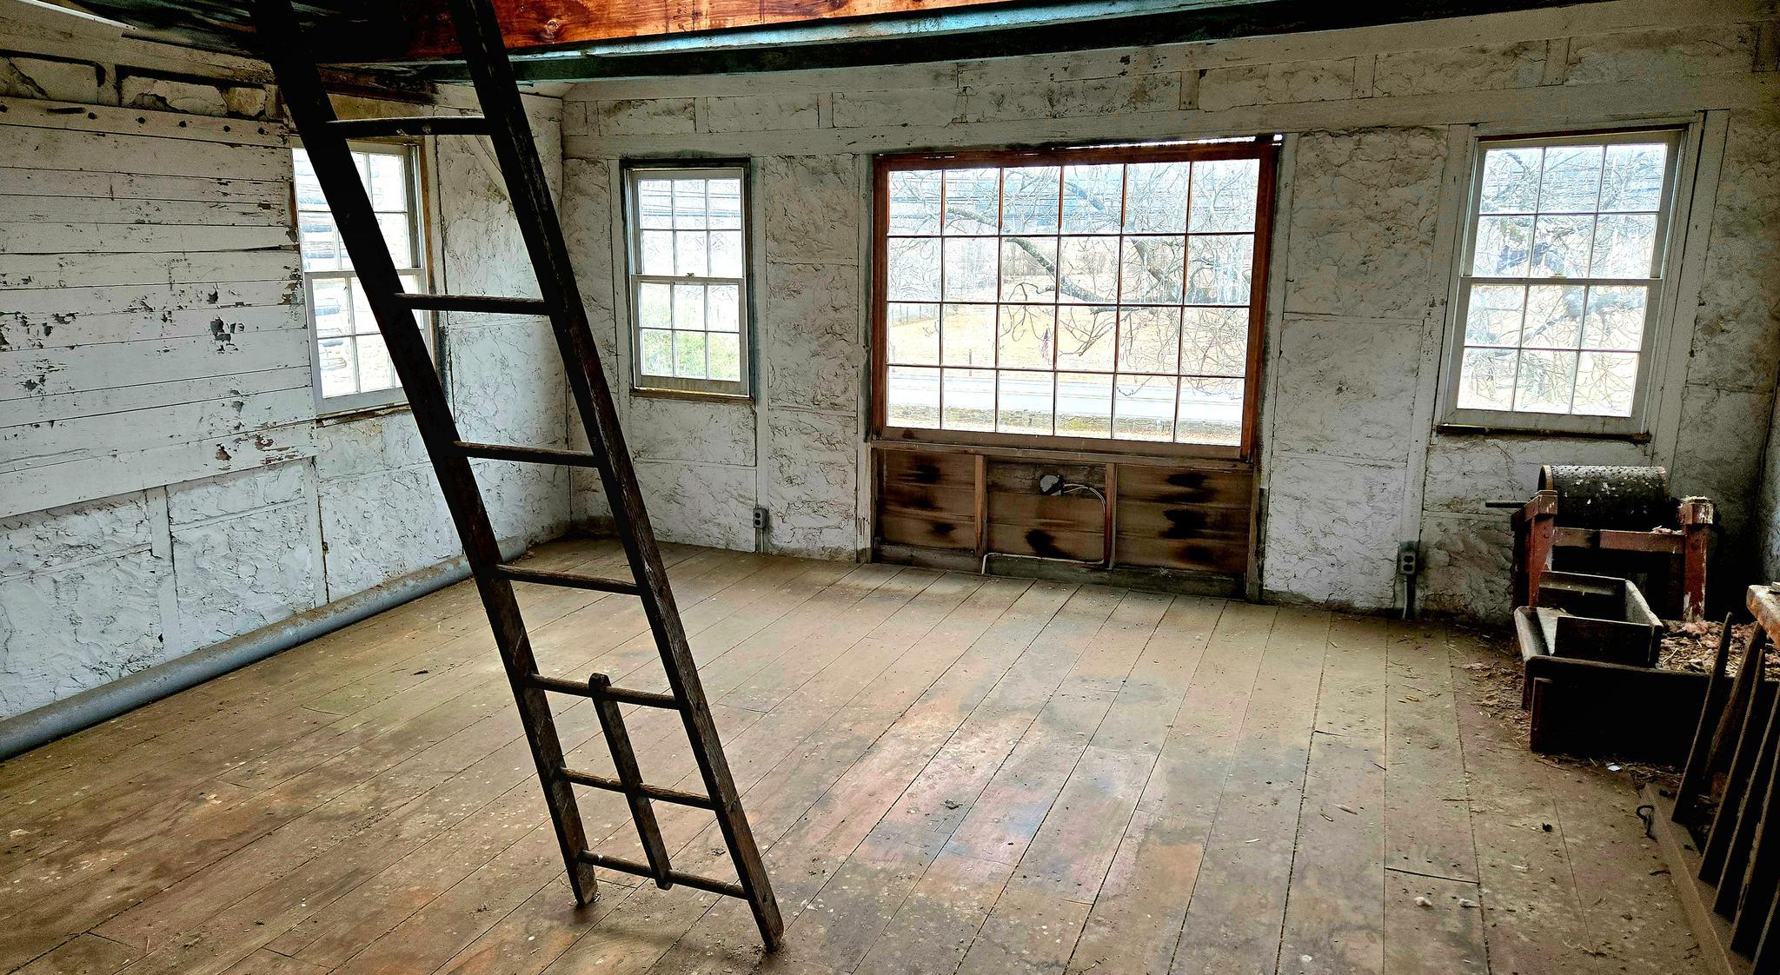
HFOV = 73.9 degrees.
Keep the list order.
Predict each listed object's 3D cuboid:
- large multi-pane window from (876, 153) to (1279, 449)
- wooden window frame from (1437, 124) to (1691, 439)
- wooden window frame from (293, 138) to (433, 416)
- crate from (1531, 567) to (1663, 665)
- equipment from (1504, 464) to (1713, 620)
[{"bbox_3d":[0.770,-0.863,5.542,1.872,1.413,0.112,5,13,22],"label":"large multi-pane window"},{"bbox_3d":[2.680,-0.823,4.750,0.762,1.216,0.104,5,13,22],"label":"wooden window frame"},{"bbox_3d":[-2.319,-0.945,5.311,0.096,1.192,0.728,5,13,22],"label":"wooden window frame"},{"bbox_3d":[2.344,0.441,3.950,0.296,0.152,0.552,5,13,22],"label":"crate"},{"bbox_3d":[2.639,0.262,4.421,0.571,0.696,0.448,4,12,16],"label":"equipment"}]

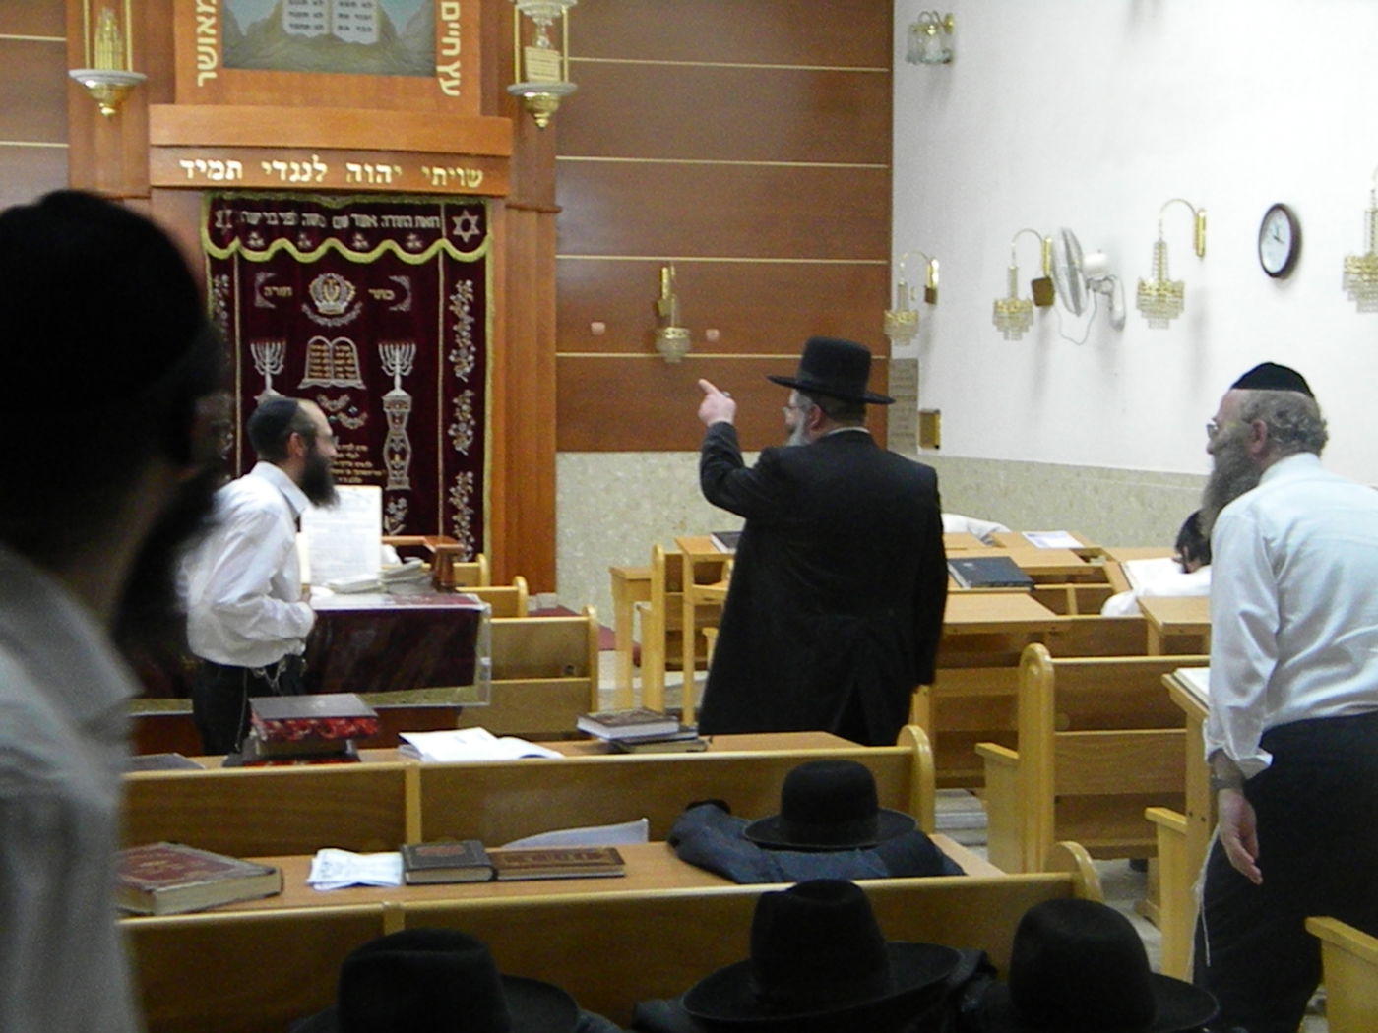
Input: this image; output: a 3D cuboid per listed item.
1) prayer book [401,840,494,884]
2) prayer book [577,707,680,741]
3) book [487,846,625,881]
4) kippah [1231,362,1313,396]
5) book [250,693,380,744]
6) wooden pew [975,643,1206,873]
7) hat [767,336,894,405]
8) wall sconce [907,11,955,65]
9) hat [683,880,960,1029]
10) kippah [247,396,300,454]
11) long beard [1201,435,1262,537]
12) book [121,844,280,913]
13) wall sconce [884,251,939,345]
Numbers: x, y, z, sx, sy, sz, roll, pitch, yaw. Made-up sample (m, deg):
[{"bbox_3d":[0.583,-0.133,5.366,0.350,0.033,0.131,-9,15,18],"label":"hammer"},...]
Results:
[{"bbox_3d":[-0.461,0.654,4.219,0.163,0.027,0.238,0,3,-11],"label":"prayer book"},{"bbox_3d":[-0.158,0.534,5.710,0.187,0.034,0.220,-1,3,-24],"label":"prayer book"},{"bbox_3d":[-0.248,0.658,4.206,0.243,0.022,0.157,0,3,-10],"label":"book"},{"bbox_3d":[1.151,-0.272,4.400,0.162,0.062,0.162,4,3,-9],"label":"kippah"},{"bbox_3d":[-0.842,0.446,4.976,0.245,0.042,0.341,-1,3,-16],"label":"book"},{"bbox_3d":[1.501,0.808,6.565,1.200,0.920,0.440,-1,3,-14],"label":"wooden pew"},{"bbox_3d":[0.379,-0.394,5.850,0.345,0.138,0.305,14,9,26],"label":"hat"},{"bbox_3d":[1.479,-2.921,13.609,0.210,0.305,0.370,-1,3,-13],"label":"wall sconce"},{"bbox_3d":[0.162,0.521,2.700,0.315,0.130,0.355,-2,4,-37],"label":"hat"},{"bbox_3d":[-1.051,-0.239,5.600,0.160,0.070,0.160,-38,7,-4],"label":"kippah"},{"bbox_3d":[1.021,-0.056,4.200,0.120,0.200,0.150,1,3,15],"label":"long beard"},{"bbox_3d":[-0.873,0.597,3.673,0.319,0.040,0.232,3,4,42],"label":"book"},{"bbox_3d":[1.289,-1.280,13.086,0.290,0.545,0.200,0,3,-12],"label":"wall sconce"}]

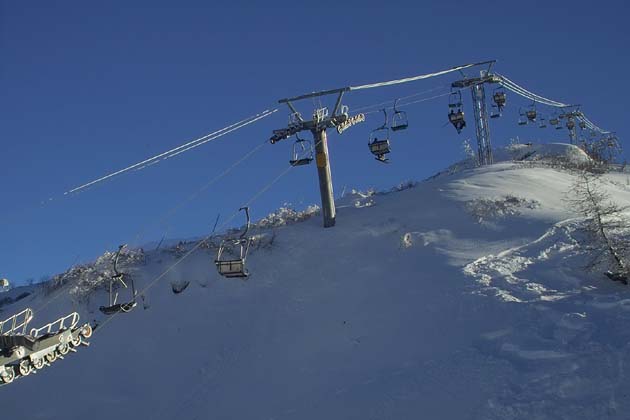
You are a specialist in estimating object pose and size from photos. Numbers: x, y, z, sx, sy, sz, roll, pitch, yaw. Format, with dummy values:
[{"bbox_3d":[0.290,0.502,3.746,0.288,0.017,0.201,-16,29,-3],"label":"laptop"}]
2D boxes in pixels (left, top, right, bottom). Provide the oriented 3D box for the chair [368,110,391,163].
[{"bbox_3d":[3.580,-4.158,42.400,1.200,2.750,0.950,-4,-10,26],"label":"chair"}]

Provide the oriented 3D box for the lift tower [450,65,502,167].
[{"bbox_3d":[15.237,-8.786,71.091,4.700,9.500,4.000,-4,2,26],"label":"lift tower"}]

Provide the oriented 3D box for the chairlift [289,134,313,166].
[{"bbox_3d":[-0.771,-3.552,42.400,1.200,2.400,0.800,-4,-10,26],"label":"chairlift"}]

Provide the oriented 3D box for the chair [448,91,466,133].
[{"bbox_3d":[10.550,-7.378,56.800,1.200,2.800,1.000,-4,-10,26],"label":"chair"}]

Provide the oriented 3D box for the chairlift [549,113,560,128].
[{"bbox_3d":[30.705,-11.962,98.500,1.200,2.350,0.850,-4,-10,26],"label":"chairlift"}]

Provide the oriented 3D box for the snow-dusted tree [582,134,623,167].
[{"bbox_3d":[33.608,-7.014,90.000,3.900,3.600,3.700,0,-9,0],"label":"snow-dusted tree"}]

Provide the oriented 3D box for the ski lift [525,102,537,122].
[{"bbox_3d":[23.790,-10.879,84.600,1.200,2.400,0.950,-4,-10,26],"label":"ski lift"}]

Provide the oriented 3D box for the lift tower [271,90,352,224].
[{"bbox_3d":[0.310,-2.563,39.926,4.700,7.000,3.800,-4,2,26],"label":"lift tower"}]

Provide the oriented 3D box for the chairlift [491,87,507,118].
[{"bbox_3d":[16.968,-10.098,71.000,1.250,2.700,1.000,-4,-10,26],"label":"chairlift"}]

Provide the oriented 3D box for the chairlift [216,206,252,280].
[{"bbox_3d":[-3.054,1.203,28.500,1.200,2.550,0.800,-4,-10,26],"label":"chairlift"}]

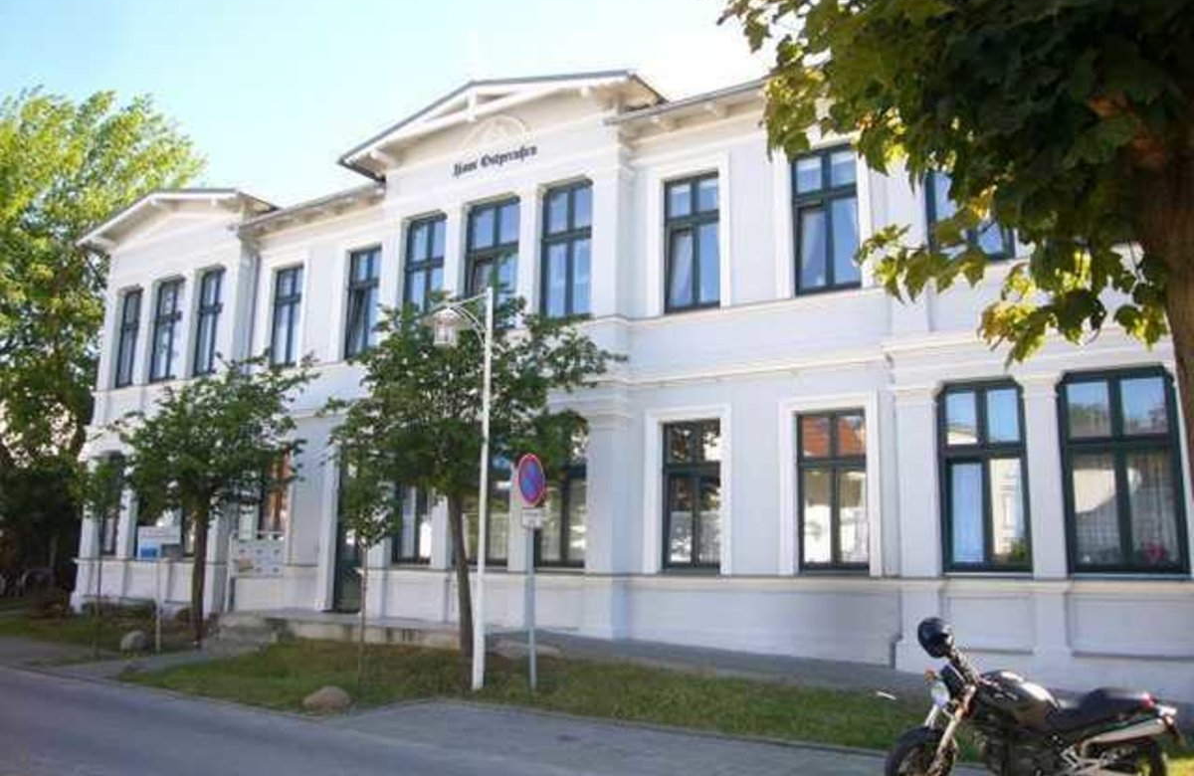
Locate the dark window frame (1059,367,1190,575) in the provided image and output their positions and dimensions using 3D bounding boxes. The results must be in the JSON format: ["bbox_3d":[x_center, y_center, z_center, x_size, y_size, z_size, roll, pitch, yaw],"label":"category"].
[{"bbox_3d":[6.062,0.947,11.168,1.236,2.352,0.150,-6,-11,31],"label":"dark window frame"}]

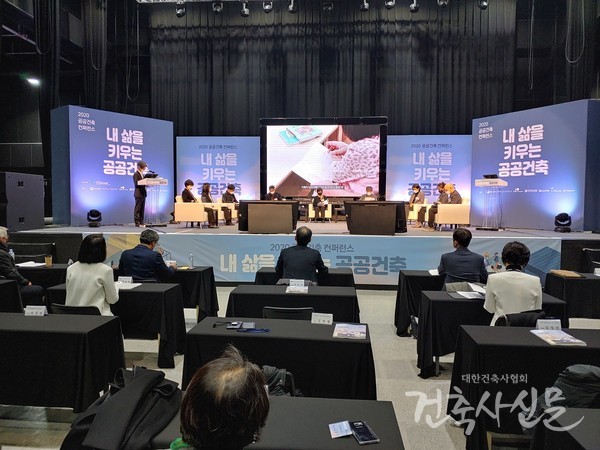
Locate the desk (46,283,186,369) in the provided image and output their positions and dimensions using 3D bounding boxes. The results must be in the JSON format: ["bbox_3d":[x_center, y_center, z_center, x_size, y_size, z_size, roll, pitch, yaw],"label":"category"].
[{"bbox_3d":[-1.909,1.011,4.513,1.250,0.740,0.470,1,3,5],"label":"desk"}]

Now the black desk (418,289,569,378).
[{"bbox_3d":[1.818,1.053,4.176,1.250,0.740,0.470,1,3,5],"label":"black desk"}]

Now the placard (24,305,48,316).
[{"bbox_3d":[-2.027,0.665,3.354,0.152,0.066,0.070,1,3,5],"label":"placard"}]

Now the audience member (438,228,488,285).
[{"bbox_3d":[1.916,0.728,5.245,0.580,1.340,0.750,1,3,4],"label":"audience member"}]

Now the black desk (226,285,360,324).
[{"bbox_3d":[-0.050,1.050,4.477,1.290,0.755,0.460,1,3,4],"label":"black desk"}]

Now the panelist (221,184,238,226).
[{"bbox_3d":[-1.902,-0.566,11.772,0.700,1.130,0.520,3,4,42],"label":"panelist"}]

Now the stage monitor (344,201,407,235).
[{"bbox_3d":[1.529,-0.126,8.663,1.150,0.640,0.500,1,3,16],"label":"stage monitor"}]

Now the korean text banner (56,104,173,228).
[{"bbox_3d":[-5.147,-1.531,12.229,1.120,2.980,2.880,3,4,43],"label":"korean text banner"}]

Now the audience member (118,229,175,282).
[{"bbox_3d":[-1.903,0.706,5.554,0.600,1.300,0.750,1,3,10],"label":"audience member"}]

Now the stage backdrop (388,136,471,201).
[{"bbox_3d":[4.395,-1.588,14.847,2.830,2.900,0.200,1,3,4],"label":"stage backdrop"}]

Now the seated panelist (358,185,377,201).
[{"bbox_3d":[1.949,-0.571,12.362,0.550,1.130,0.750,1,3,12],"label":"seated panelist"}]

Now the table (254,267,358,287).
[{"bbox_3d":[0.066,0.969,5.625,1.250,0.740,0.470,1,3,5],"label":"table"}]

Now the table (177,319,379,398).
[{"bbox_3d":[-0.128,1.097,3.047,1.250,0.740,0.470,1,3,5],"label":"table"}]

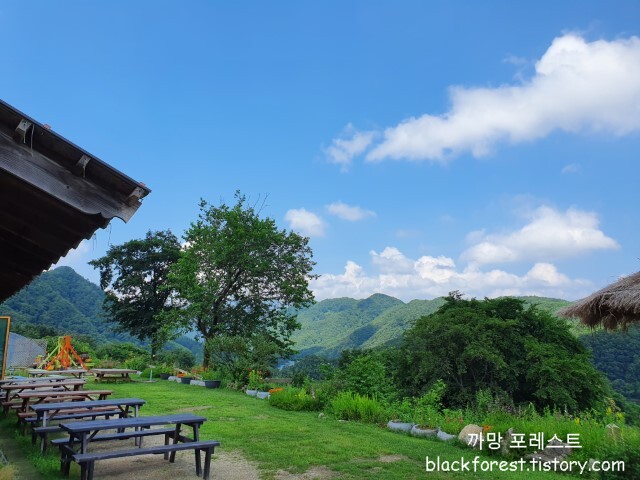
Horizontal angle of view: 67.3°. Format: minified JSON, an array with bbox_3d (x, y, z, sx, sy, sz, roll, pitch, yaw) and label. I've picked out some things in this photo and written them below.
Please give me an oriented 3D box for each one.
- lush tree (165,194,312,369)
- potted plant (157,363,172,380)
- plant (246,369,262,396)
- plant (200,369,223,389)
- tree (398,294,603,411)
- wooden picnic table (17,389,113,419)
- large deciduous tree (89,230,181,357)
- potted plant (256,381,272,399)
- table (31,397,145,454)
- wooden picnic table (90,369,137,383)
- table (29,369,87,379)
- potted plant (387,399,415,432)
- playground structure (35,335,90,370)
[{"bbox_3d":[-4.274,2.091,26.172,8.029,9.684,7.628,2,-13,-9],"label":"lush tree"},{"bbox_3d":[-7.986,6.789,24.687,0.800,0.860,0.800,1,-13,0],"label":"potted plant"},{"bbox_3d":[-2.451,5.204,17.724,0.520,1.020,0.520,0,-13,0],"label":"plant"},{"bbox_3d":[-4.514,5.803,20.001,0.850,0.820,0.800,1,-13,0],"label":"plant"},{"bbox_3d":[6.446,3.939,17.073,7.200,4.200,6.300,-4,-13,20],"label":"tree"},{"bbox_3d":[-5.531,3.705,10.385,1.794,0.694,1.545,10,-16,-36],"label":"wooden picnic table"},{"bbox_3d":[-12.889,3.921,33.948,6.902,9.299,6.557,5,-13,-19],"label":"large deciduous tree"},{"bbox_3d":[-1.913,5.156,16.568,0.550,0.640,0.550,1,-13,0],"label":"potted plant"},{"bbox_3d":[-4.111,3.298,8.535,1.794,0.694,1.545,9,-16,-35],"label":"table"},{"bbox_3d":[-9.094,6.007,21.170,1.950,0.680,1.400,5,-13,-20],"label":"wooden picnic table"},{"bbox_3d":[-10.277,5.504,18.819,1.850,0.720,1.450,9,-15,-33],"label":"table"},{"bbox_3d":[1.740,3.754,10.466,0.570,0.720,0.570,0,-13,0],"label":"potted plant"},{"bbox_3d":[-16.648,7.279,31.140,3.200,2.187,3.000,7,-14,-27],"label":"playground structure"}]

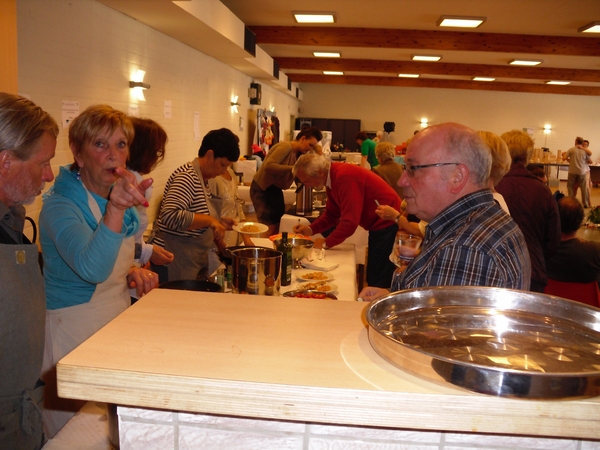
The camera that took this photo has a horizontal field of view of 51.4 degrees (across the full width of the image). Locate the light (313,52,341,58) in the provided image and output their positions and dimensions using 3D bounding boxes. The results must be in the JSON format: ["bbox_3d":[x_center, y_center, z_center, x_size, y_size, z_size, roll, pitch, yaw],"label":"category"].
[{"bbox_3d":[0.577,-3.579,13.076,0.600,0.065,0.600,3,9,4],"label":"light"}]

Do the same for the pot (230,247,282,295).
[{"bbox_3d":[-0.210,0.250,3.020,0.250,0.225,0.245,3,9,0],"label":"pot"}]

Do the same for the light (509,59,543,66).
[{"bbox_3d":[4.642,-3.334,12.810,0.600,0.065,0.600,3,9,4],"label":"light"}]

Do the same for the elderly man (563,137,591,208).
[{"bbox_3d":[6.739,-1.275,15.154,0.620,1.710,0.420,7,10,26],"label":"elderly man"}]

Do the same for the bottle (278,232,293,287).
[{"bbox_3d":[-0.066,0.177,3.321,0.060,0.290,0.060,3,9,4],"label":"bottle"}]

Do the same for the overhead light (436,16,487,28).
[{"bbox_3d":[2.274,-2.852,8.781,0.600,0.065,0.600,3,9,4],"label":"overhead light"}]

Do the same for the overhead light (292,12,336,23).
[{"bbox_3d":[0.221,-2.974,8.955,0.600,0.065,0.600,3,9,4],"label":"overhead light"}]

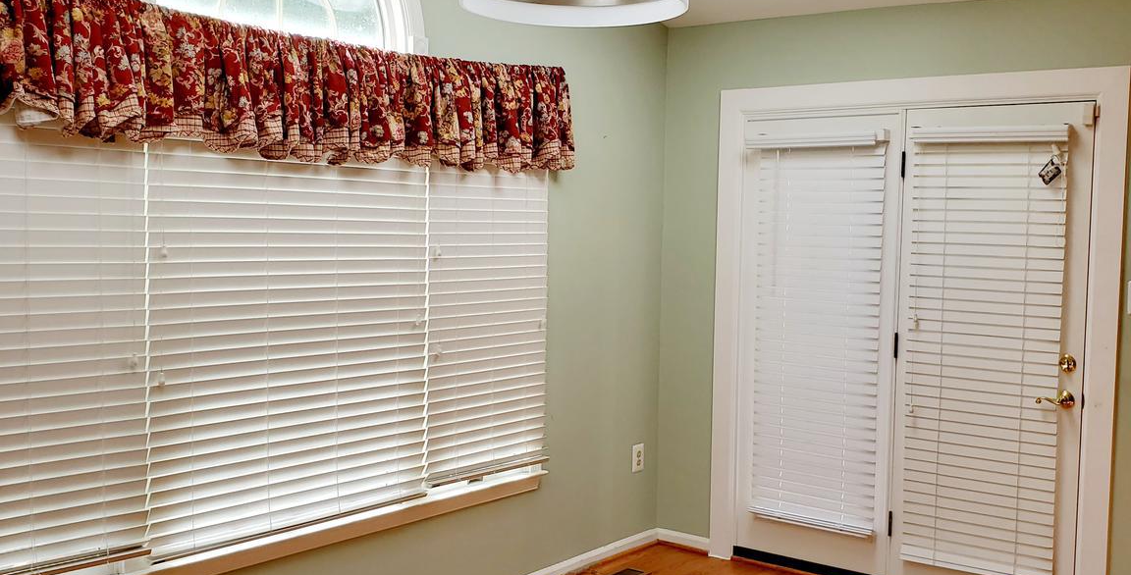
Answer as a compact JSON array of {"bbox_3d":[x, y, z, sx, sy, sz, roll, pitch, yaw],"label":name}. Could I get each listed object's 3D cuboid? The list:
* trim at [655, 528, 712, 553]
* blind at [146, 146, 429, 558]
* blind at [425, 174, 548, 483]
[{"bbox_3d":[0.553,1.199,5.359,0.290,0.080,0.020,4,5,39],"label":"trim"},{"bbox_3d":[-0.864,0.081,3.695,0.060,1.420,1.103,4,5,39],"label":"blind"},{"bbox_3d":[-0.301,0.033,4.379,0.060,1.395,0.670,4,5,39],"label":"blind"}]

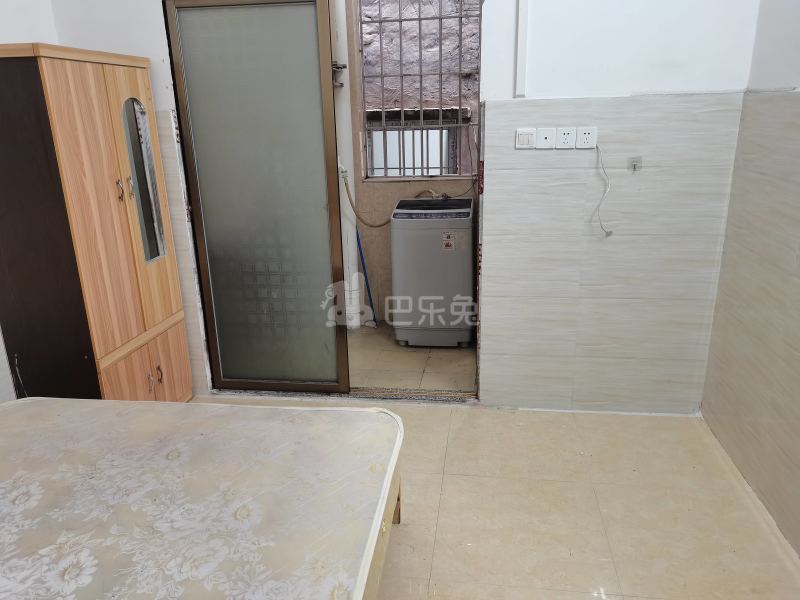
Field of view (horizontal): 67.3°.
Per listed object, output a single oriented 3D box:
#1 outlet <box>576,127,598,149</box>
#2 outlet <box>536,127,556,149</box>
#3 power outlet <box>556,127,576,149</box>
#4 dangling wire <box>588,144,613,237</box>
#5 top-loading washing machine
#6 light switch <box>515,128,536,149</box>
[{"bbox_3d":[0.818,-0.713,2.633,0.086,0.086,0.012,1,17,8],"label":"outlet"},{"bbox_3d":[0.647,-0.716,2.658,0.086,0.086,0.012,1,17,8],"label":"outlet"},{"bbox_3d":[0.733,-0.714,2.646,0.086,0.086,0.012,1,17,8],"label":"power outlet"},{"bbox_3d":[0.909,-0.483,2.679,0.108,0.409,0.030,1,17,8],"label":"dangling wire"},{"bbox_3d":[0.232,-0.195,4.018,0.500,0.895,0.510,0,18,6],"label":"top-loading washing machine"},{"bbox_3d":[0.561,-0.717,2.670,0.086,0.086,0.012,1,17,8],"label":"light switch"}]

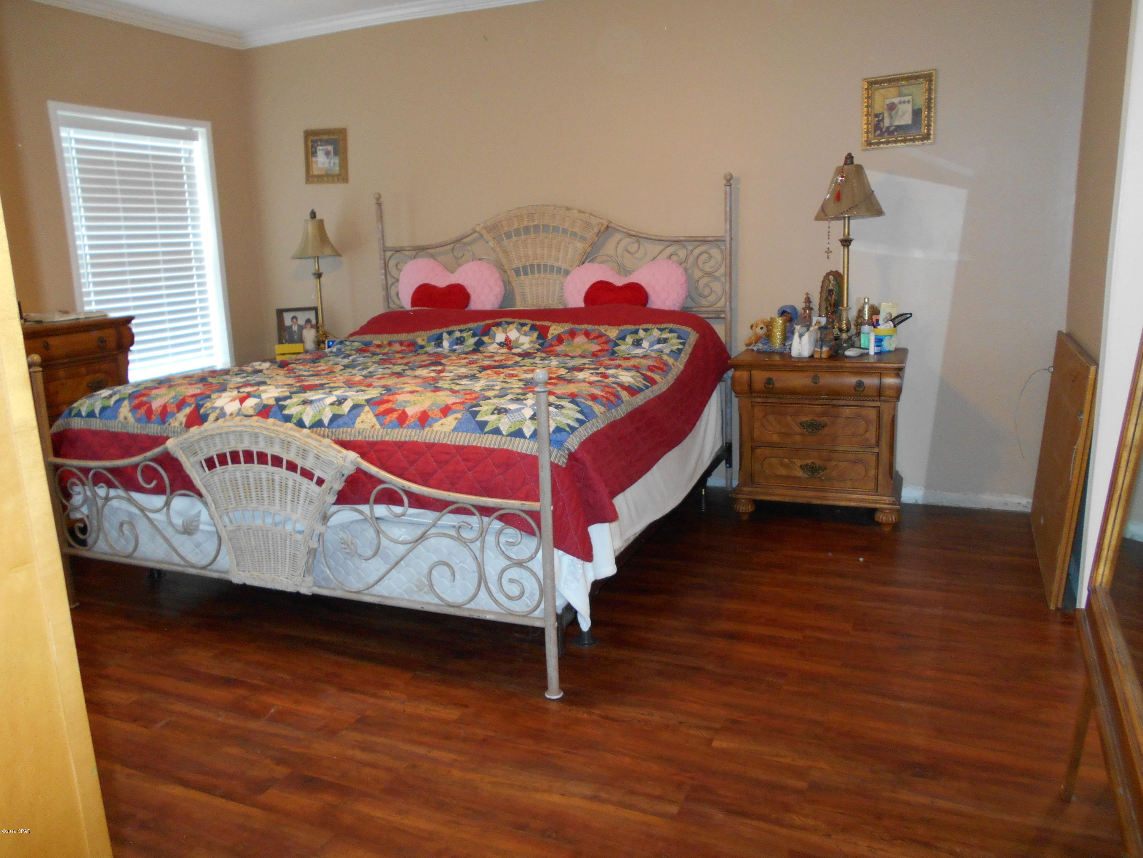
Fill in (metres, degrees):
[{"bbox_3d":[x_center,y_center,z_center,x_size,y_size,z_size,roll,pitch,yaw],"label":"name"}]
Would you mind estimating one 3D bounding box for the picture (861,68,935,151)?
[{"bbox_3d":[1.429,-1.389,3.755,0.302,0.305,0.030,3,13,23],"label":"picture"}]

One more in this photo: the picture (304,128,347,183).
[{"bbox_3d":[-1.393,-1.542,4.858,0.287,0.294,0.029,3,14,23],"label":"picture"}]

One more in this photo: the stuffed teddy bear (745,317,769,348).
[{"bbox_3d":[0.881,-0.433,4.002,0.143,0.156,0.124,1,13,14],"label":"stuffed teddy bear"}]

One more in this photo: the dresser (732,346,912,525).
[{"bbox_3d":[1.115,0.026,3.863,0.711,0.725,0.480,3,14,23],"label":"dresser"}]

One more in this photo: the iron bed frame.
[{"bbox_3d":[-0.565,-0.271,3.639,2.039,1.564,2.208,3,13,23],"label":"iron bed frame"}]

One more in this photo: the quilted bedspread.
[{"bbox_3d":[-0.566,-0.147,3.654,2.119,0.604,2.079,3,13,23],"label":"quilted bedspread"}]

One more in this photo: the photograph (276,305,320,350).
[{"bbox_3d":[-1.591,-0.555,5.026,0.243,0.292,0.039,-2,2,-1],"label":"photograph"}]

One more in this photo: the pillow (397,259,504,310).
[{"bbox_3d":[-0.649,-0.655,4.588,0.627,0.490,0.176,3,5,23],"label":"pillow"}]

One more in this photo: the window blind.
[{"bbox_3d":[-2.202,-0.917,4.487,0.064,1.303,0.848,3,14,23],"label":"window blind"}]

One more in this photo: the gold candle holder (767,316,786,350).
[{"bbox_3d":[0.940,-0.430,3.910,0.072,0.157,0.072,3,14,23],"label":"gold candle holder"}]

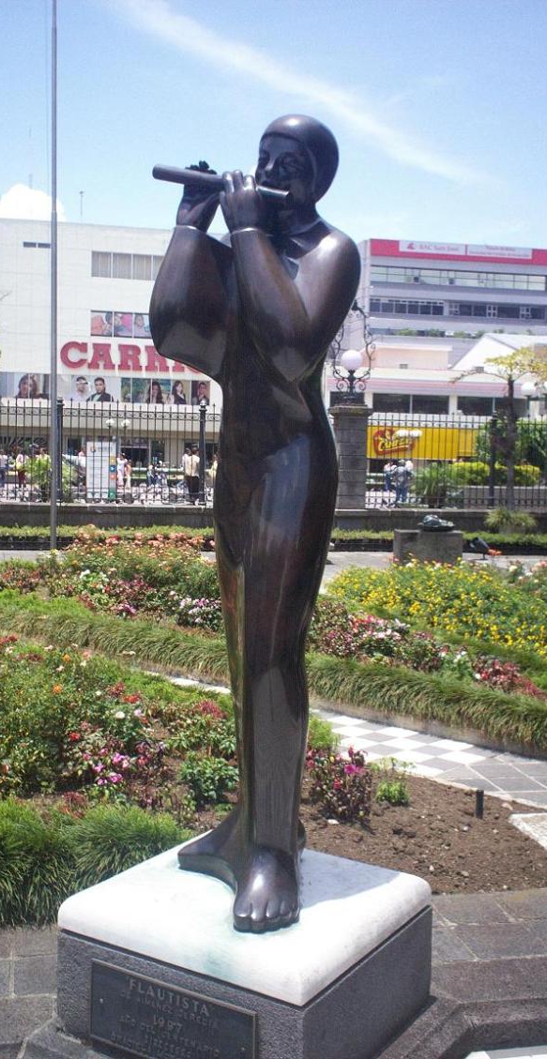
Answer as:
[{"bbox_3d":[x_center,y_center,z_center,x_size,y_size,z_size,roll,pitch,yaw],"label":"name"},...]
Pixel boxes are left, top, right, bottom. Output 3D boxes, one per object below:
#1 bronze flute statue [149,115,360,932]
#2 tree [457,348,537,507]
[{"bbox_3d":[-0.039,-0.060,3.062,0.550,2.146,0.614,3,4,36],"label":"bronze flute statue"},{"bbox_3d":[4.847,-2.053,23.717,1.800,3.582,1.800,0,3,-12],"label":"tree"}]

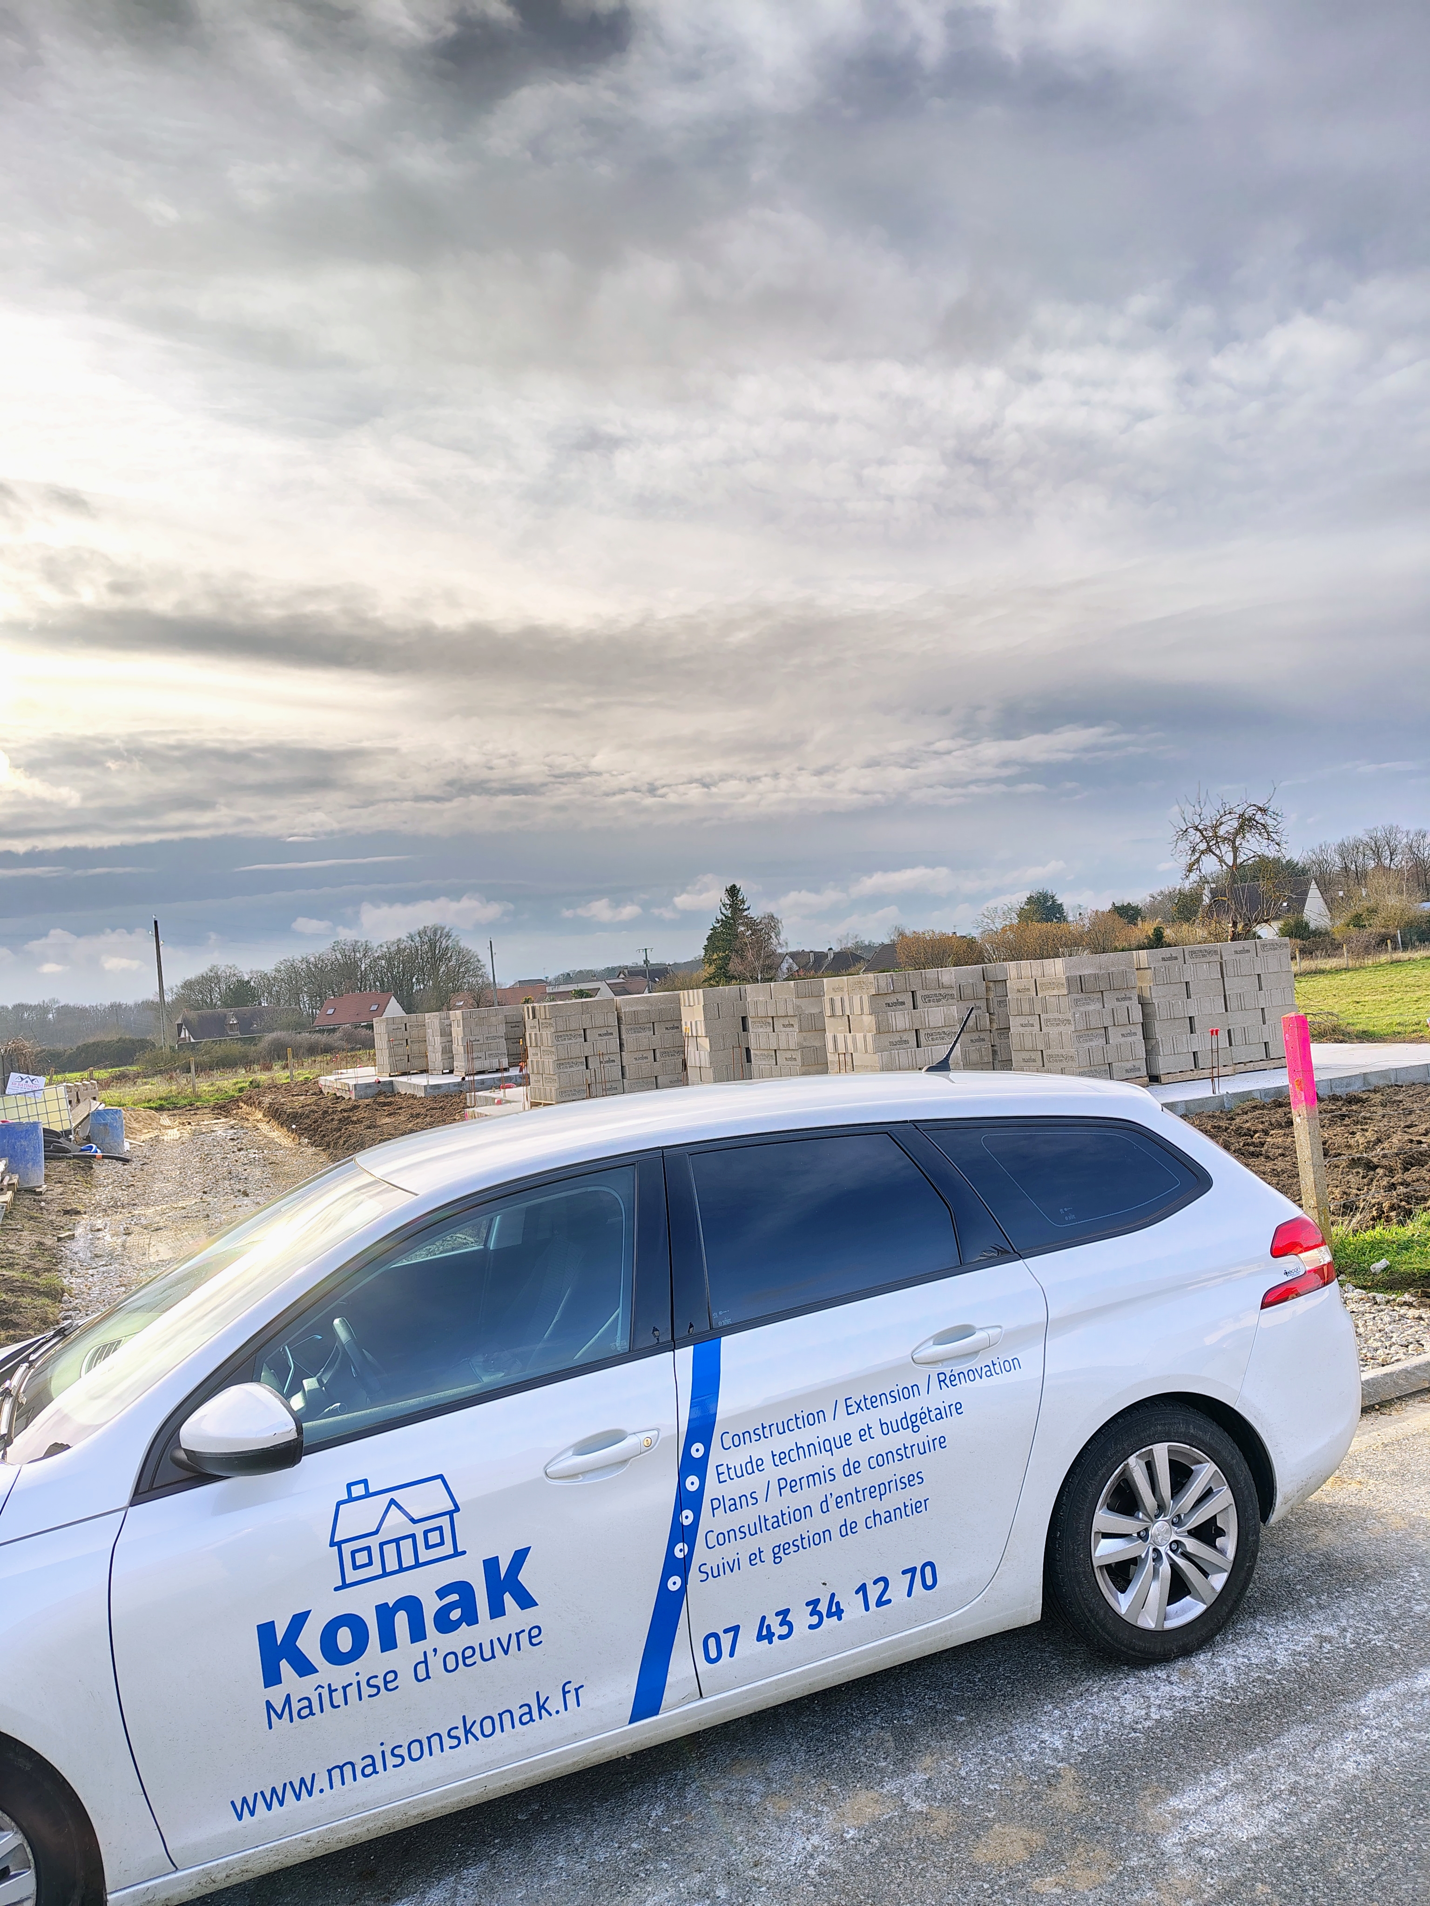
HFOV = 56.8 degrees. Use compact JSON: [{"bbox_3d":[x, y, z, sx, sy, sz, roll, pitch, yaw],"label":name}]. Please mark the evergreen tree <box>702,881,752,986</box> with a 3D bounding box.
[{"bbox_3d":[1.994,-0.199,118.000,5.900,12.100,5.900,-4,-2,0],"label":"evergreen tree"}]

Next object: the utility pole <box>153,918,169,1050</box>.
[{"bbox_3d":[-29.357,1.972,70.000,0.300,7.700,0.300,-4,-2,0],"label":"utility pole"}]

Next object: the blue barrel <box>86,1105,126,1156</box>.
[{"bbox_3d":[-10.244,3.010,22.300,0.575,0.780,0.575,-4,-2,0],"label":"blue barrel"}]

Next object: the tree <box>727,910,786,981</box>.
[{"bbox_3d":[3.597,1.010,112.000,5.000,9.200,4.800,-4,-2,0],"label":"tree"}]

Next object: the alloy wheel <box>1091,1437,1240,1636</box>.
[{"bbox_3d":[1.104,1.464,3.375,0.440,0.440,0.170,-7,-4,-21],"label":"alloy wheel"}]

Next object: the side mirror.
[{"bbox_3d":[-0.913,0.918,2.545,0.200,0.155,0.220,-7,-4,-21],"label":"side mirror"}]

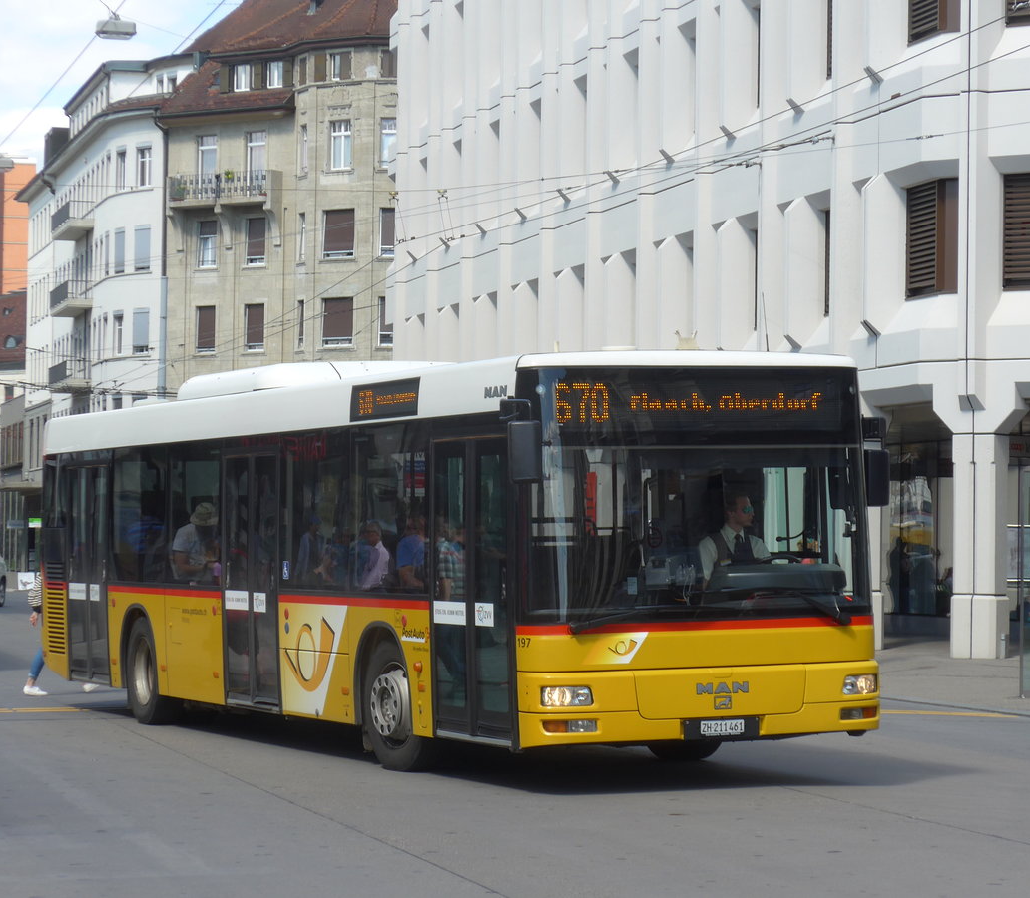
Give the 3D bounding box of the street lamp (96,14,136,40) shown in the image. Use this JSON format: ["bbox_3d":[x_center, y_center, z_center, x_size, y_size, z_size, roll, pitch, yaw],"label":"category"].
[{"bbox_3d":[-6.297,-6.659,53.000,0.650,0.390,0.360,1,-1,-7],"label":"street lamp"}]

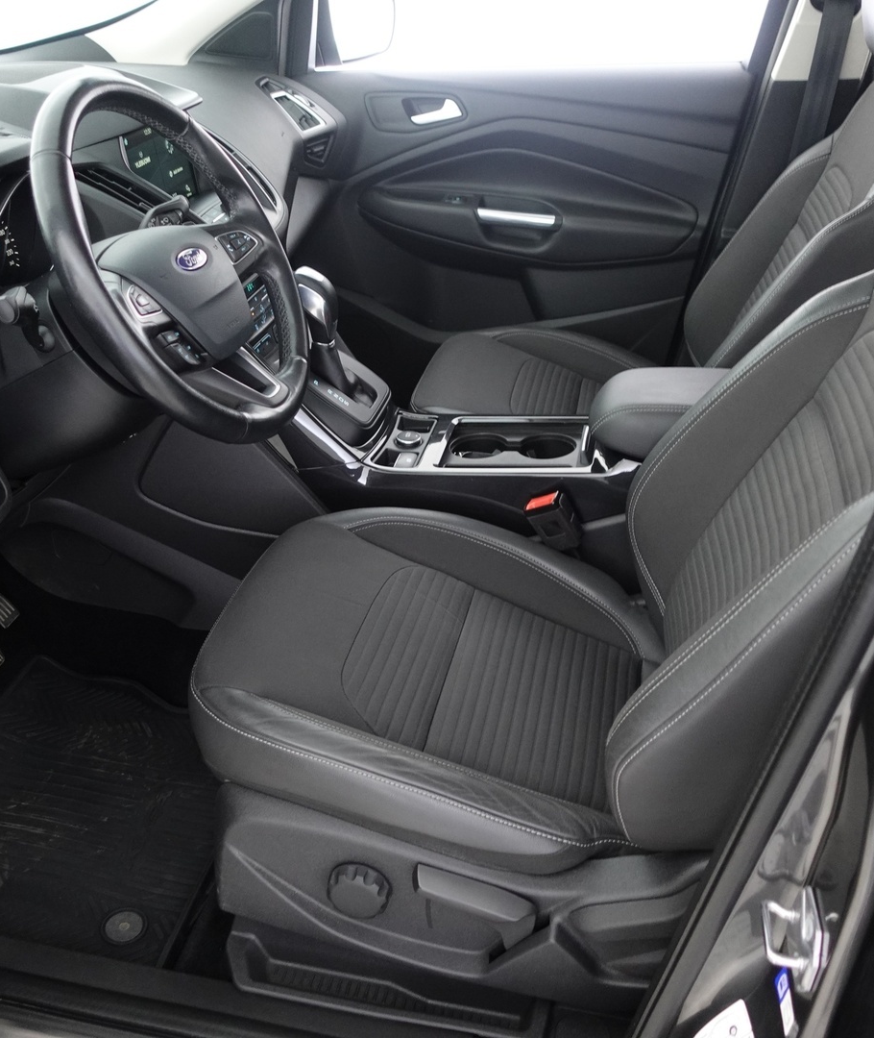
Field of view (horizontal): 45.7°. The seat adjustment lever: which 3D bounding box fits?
[{"bbox_3d":[0.034,0.338,0.907,0.107,0.050,0.032,13,27,7],"label":"seat adjustment lever"}]

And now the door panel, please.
[{"bbox_3d":[0.106,-0.533,1.966,0.860,0.598,0.120,5,26,11],"label":"door panel"}]

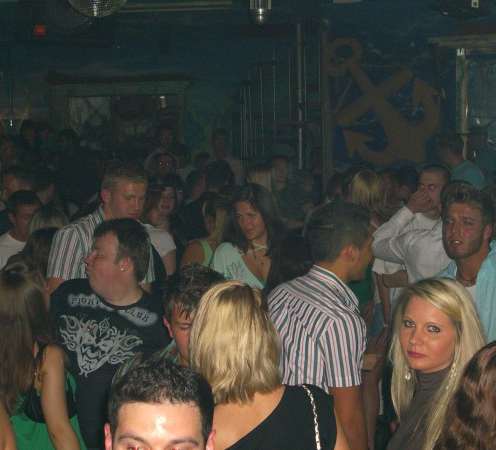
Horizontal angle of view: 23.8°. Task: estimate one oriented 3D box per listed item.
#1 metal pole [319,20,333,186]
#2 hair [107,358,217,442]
[{"bbox_3d":[0.605,-0.948,9.200,0.070,1.320,0.070,-1,8,0],"label":"metal pole"},{"bbox_3d":[-0.144,0.290,1.960,0.172,0.155,0.190,0,8,9],"label":"hair"}]

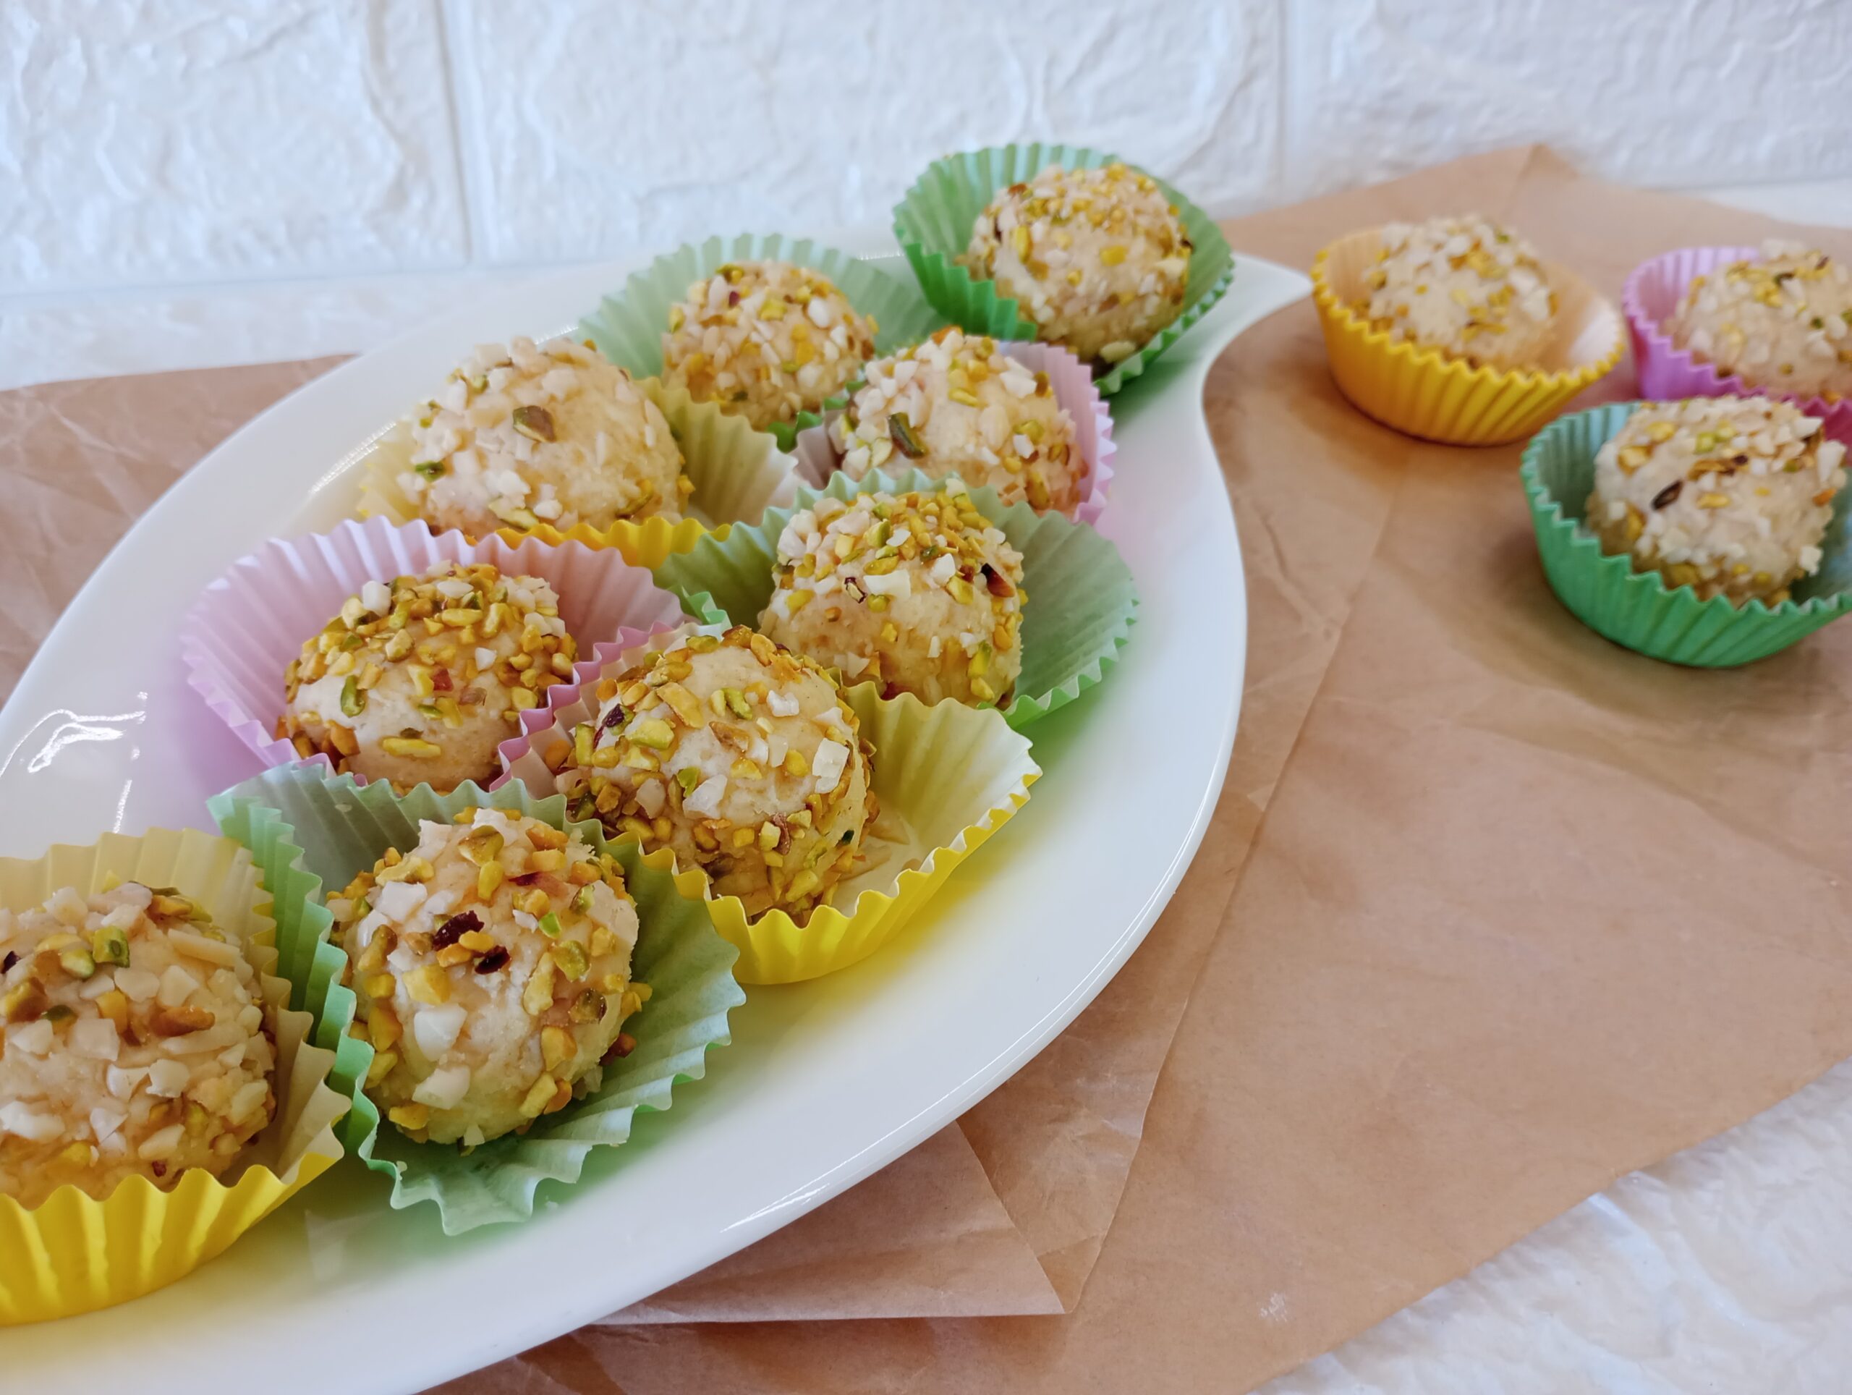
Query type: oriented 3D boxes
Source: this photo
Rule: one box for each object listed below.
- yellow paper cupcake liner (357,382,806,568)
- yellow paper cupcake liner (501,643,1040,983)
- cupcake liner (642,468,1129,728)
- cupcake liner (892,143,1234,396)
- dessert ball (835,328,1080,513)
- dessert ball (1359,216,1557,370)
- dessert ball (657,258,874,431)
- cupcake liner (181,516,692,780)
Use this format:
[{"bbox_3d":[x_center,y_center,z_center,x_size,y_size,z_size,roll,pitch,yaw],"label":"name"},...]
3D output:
[{"bbox_3d":[-0.055,-0.030,0.245,0.070,0.023,0.061,-1,42,1],"label":"yellow paper cupcake liner"},{"bbox_3d":[-0.019,0.018,0.192,0.066,0.023,0.058,-2,38,2],"label":"yellow paper cupcake liner"},{"bbox_3d":[-0.004,-0.007,0.220,0.069,0.023,0.063,-2,40,2],"label":"cupcake liner"},{"bbox_3d":[0.027,-0.076,0.290,0.064,0.025,0.063,-3,57,4],"label":"cupcake liner"},{"bbox_3d":[0.005,-0.041,0.241,0.041,0.036,0.041,-1,40,1],"label":"dessert ball"},{"bbox_3d":[0.105,-0.078,0.298,0.038,0.035,0.038,-1,40,1],"label":"dessert ball"},{"bbox_3d":[-0.028,-0.060,0.266,0.038,0.035,0.038,-1,40,1],"label":"dessert ball"},{"bbox_3d":[-0.067,0.000,0.212,0.068,0.023,0.062,1,40,-1],"label":"cupcake liner"}]

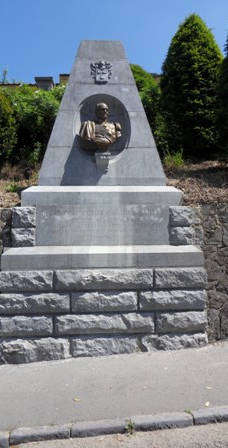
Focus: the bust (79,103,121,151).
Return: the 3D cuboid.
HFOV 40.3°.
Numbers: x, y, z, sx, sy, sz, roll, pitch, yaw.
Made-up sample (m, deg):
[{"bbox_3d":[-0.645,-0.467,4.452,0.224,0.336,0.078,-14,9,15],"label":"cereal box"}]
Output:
[{"bbox_3d":[-0.220,-1.475,4.700,0.630,0.720,0.340,0,-1,-6],"label":"bust"}]

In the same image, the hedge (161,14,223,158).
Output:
[{"bbox_3d":[1.850,-3.230,7.300,1.500,3.400,1.500,0,-1,-4],"label":"hedge"}]

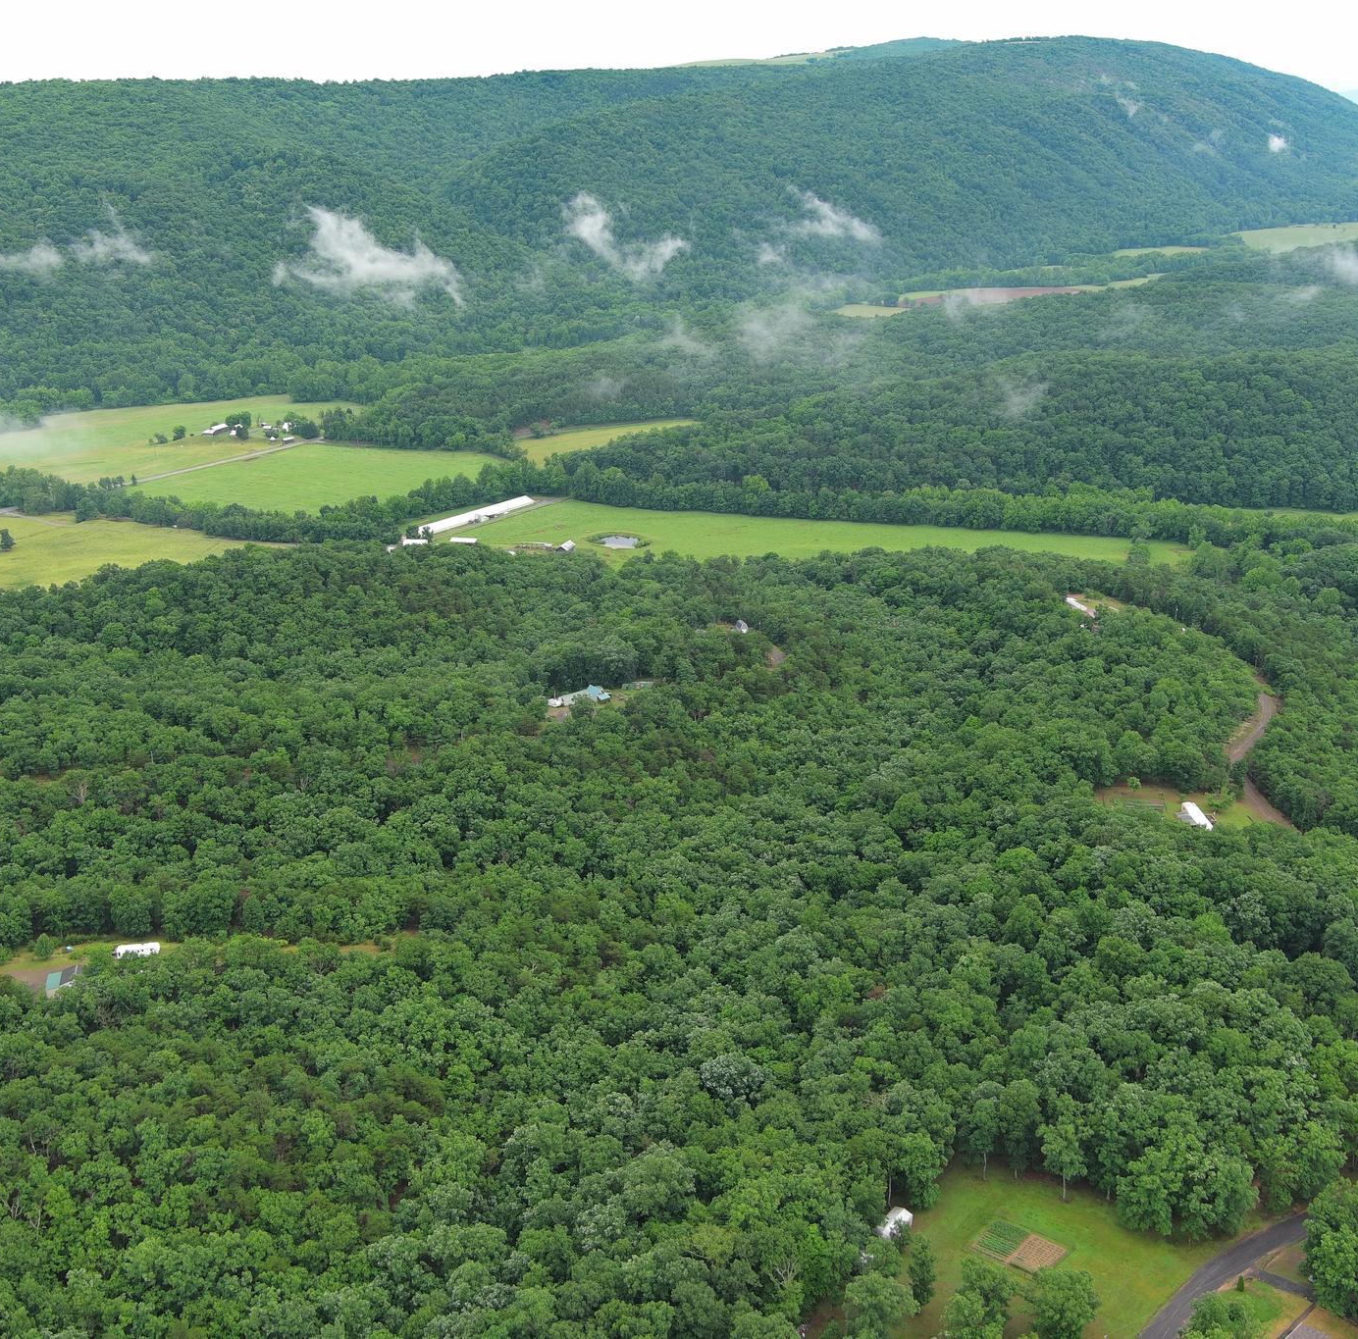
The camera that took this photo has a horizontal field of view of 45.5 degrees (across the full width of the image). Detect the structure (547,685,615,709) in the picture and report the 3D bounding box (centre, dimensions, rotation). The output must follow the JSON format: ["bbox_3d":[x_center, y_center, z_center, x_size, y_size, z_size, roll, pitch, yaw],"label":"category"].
[{"bbox_3d":[-35.766,10.018,590.000,18.500,5.500,10.000,-12,23,-31],"label":"structure"}]

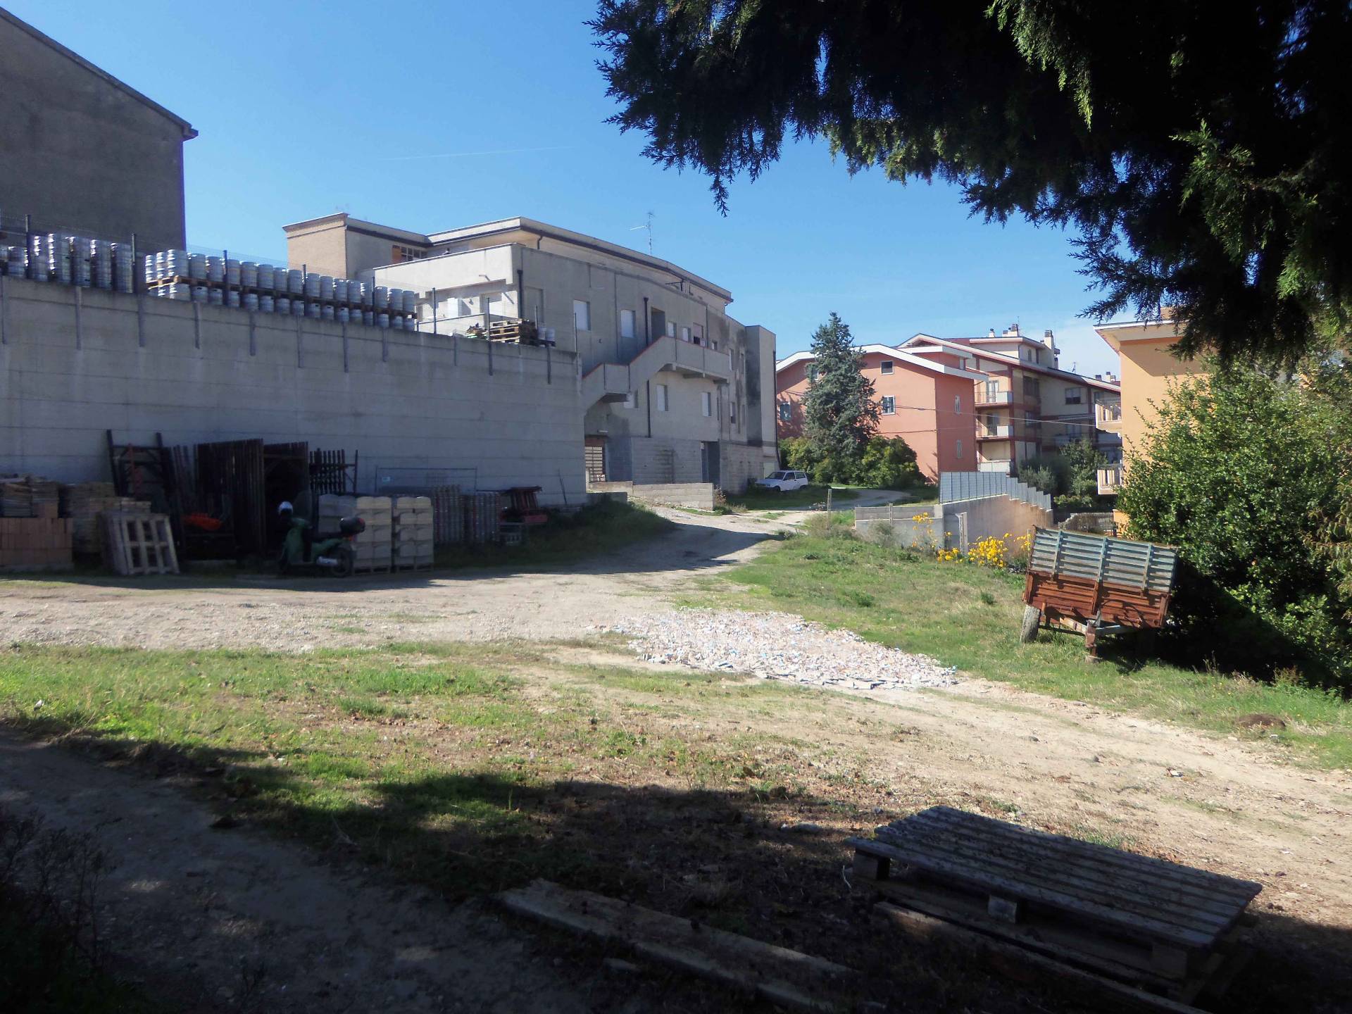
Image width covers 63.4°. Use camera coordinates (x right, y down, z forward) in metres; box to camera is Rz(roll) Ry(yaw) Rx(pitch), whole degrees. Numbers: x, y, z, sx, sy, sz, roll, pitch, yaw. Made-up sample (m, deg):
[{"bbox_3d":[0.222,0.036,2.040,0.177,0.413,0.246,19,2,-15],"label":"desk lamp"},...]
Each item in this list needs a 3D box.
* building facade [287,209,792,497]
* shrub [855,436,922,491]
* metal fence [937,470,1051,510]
[{"bbox_3d":[-4.742,-6.313,56.572,11.600,12.000,30.400,-1,1,30],"label":"building facade"},{"bbox_3d":[14.430,-2.965,73.965,4.400,3.600,3.900,-1,1,33],"label":"shrub"},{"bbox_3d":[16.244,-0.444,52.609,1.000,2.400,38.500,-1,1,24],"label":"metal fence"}]

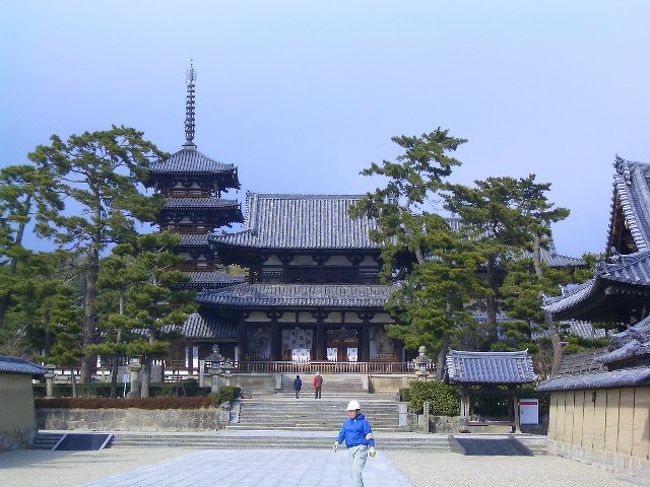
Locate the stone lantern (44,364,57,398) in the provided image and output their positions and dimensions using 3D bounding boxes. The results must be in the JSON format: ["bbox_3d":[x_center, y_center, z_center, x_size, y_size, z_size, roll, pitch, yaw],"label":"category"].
[{"bbox_3d":[-13.819,6.955,70.000,0.600,1.702,0.600,0,-7,1],"label":"stone lantern"}]

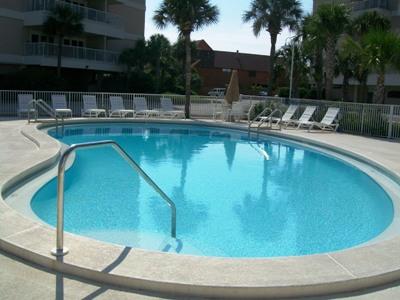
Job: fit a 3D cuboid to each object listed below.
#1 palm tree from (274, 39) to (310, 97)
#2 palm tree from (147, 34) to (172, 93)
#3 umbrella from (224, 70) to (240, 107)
[{"bbox_3d":[7.594,-6.310,35.428,2.900,5.870,2.900,2,8,0],"label":"palm tree"},{"bbox_3d":[-4.111,-8.058,41.490,2.700,6.730,2.700,2,8,0],"label":"palm tree"},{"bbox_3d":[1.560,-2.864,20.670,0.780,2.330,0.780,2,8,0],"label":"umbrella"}]

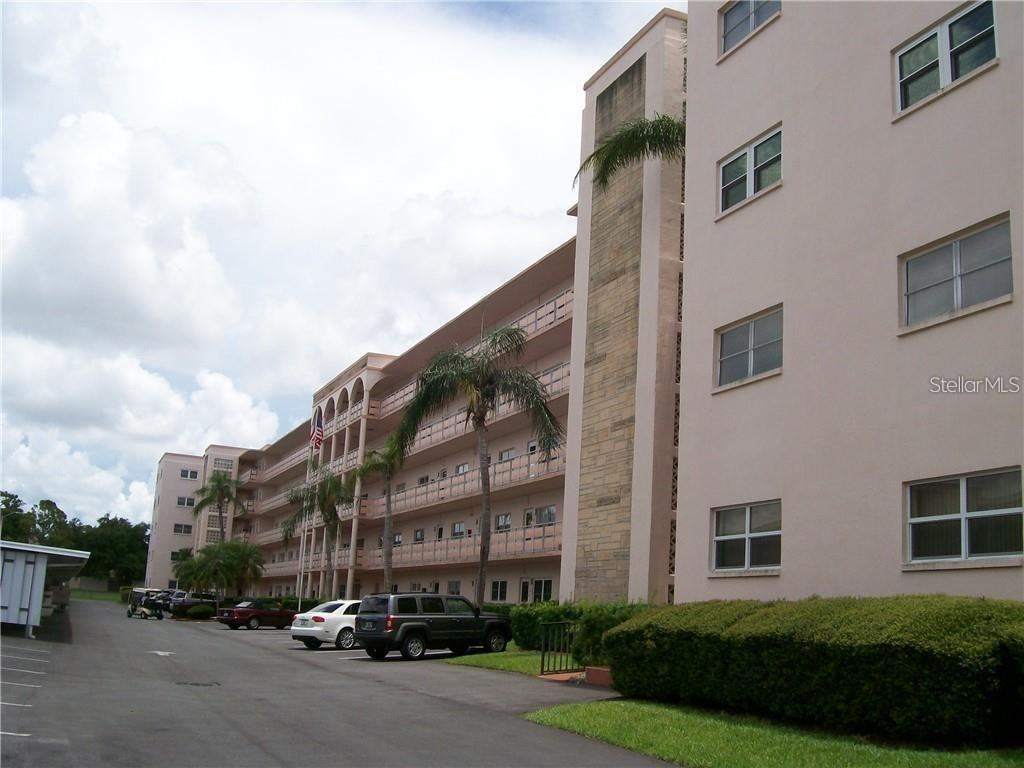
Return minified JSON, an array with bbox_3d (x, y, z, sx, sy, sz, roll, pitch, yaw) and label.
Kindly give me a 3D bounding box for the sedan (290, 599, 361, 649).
[{"bbox_3d":[-4.850,7.780,34.258,1.780,1.430,4.580,-9,-17,42],"label":"sedan"}]

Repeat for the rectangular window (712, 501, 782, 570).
[{"bbox_3d":[3.292,2.154,14.995,0.120,0.900,1.580,8,-14,-22],"label":"rectangular window"}]

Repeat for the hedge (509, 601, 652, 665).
[{"bbox_3d":[1.833,6.940,29.800,1.500,1.420,6.300,9,-14,-24],"label":"hedge"}]

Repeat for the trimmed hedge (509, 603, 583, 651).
[{"bbox_3d":[1.038,7.515,33.000,1.400,1.380,2.500,9,-14,-24],"label":"trimmed hedge"}]

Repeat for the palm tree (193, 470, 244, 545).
[{"bbox_3d":[-23.924,12.734,85.720,4.300,11.500,4.300,8,-14,-22],"label":"palm tree"}]

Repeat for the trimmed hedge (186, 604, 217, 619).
[{"bbox_3d":[-19.244,14.100,66.000,1.500,0.870,1.700,9,-14,-24],"label":"trimmed hedge"}]

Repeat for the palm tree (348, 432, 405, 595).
[{"bbox_3d":[-5.405,6.623,45.500,3.000,8.900,3.000,3,-13,1],"label":"palm tree"}]

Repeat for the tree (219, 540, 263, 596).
[{"bbox_3d":[-16.190,11.807,63.773,2.900,4.900,2.900,8,-14,-22],"label":"tree"}]

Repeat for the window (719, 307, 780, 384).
[{"bbox_3d":[3.461,-0.503,15.552,0.120,0.900,1.580,8,-14,-22],"label":"window"}]

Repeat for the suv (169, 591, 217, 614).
[{"bbox_3d":[-23.036,16.026,78.000,1.850,1.700,4.600,-8,-17,41],"label":"suv"}]

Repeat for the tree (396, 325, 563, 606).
[{"bbox_3d":[-1.074,3.562,36.300,5.500,11.000,5.400,3,-13,1],"label":"tree"}]

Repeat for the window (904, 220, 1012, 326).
[{"bbox_3d":[4.996,-1.204,12.025,0.120,0.900,1.580,8,-14,-22],"label":"window"}]

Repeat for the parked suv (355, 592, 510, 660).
[{"bbox_3d":[-1.985,6.695,29.225,4.410,1.660,1.770,13,-16,-39],"label":"parked suv"}]

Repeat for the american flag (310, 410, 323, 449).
[{"bbox_3d":[-11.293,2.606,61.525,0.680,2.150,0.350,6,-13,-10],"label":"american flag"}]

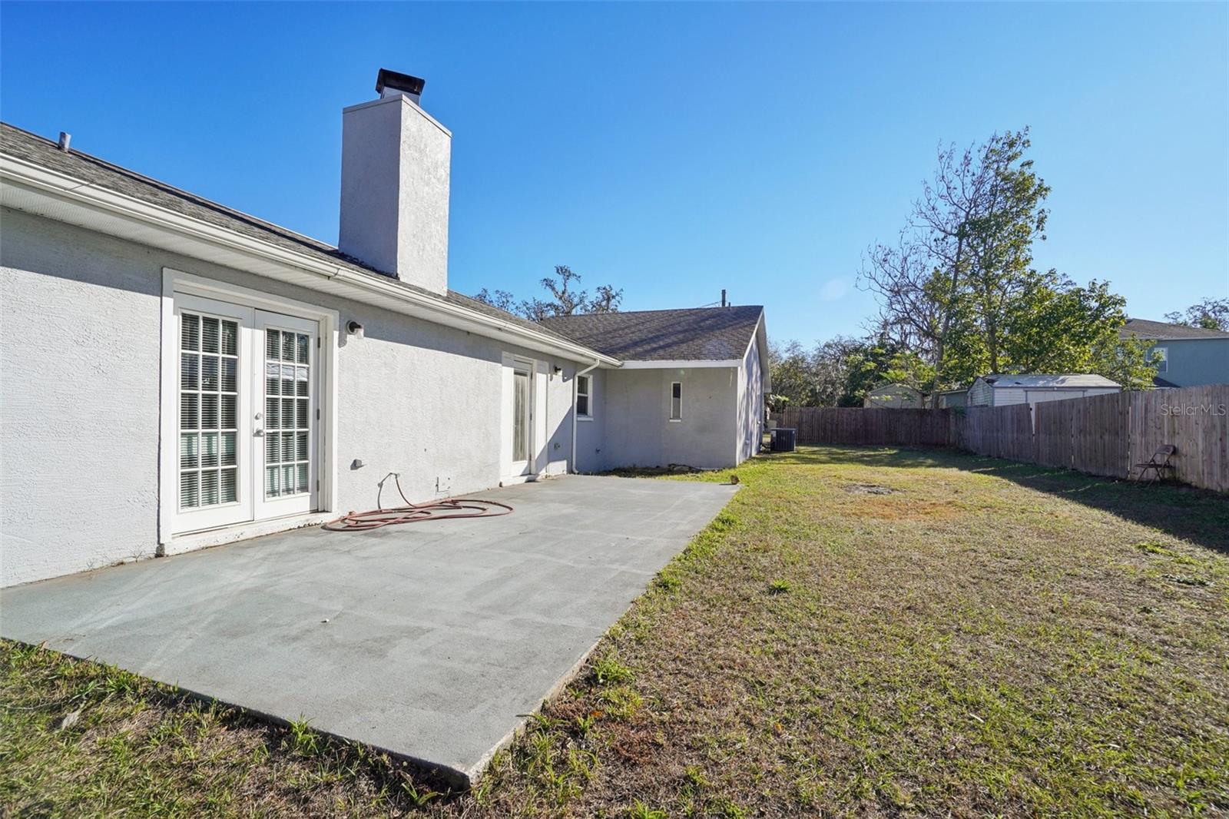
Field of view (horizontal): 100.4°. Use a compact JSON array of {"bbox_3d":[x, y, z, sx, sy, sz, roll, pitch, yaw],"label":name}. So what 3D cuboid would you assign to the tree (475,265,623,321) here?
[{"bbox_3d":[-4.900,-4.400,38.000,12.000,12.700,11.000,1,-2,-7],"label":"tree"}]

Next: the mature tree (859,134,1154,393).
[{"bbox_3d":[18.500,-6.000,25.600,11.300,15.800,9.500,0,-2,36],"label":"mature tree"}]

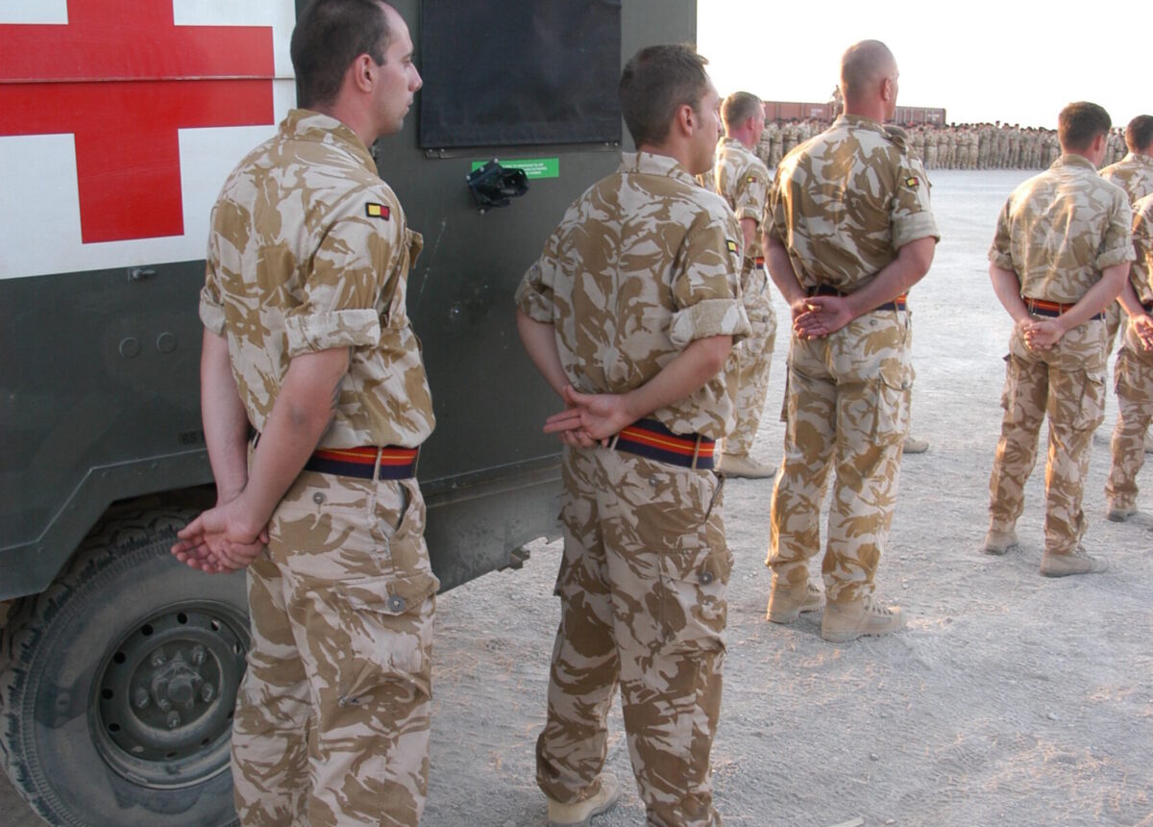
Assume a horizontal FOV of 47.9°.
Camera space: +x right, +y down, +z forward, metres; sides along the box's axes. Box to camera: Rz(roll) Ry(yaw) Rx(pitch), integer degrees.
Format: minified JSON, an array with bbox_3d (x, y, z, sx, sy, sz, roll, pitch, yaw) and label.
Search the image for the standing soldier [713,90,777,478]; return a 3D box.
[{"bbox_3d":[0.736,-0.609,6.166,0.480,1.783,0.570,-7,14,-29],"label":"standing soldier"}]

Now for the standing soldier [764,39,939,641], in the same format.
[{"bbox_3d":[0.822,-0.210,4.068,0.473,1.849,0.561,-8,15,-34],"label":"standing soldier"}]

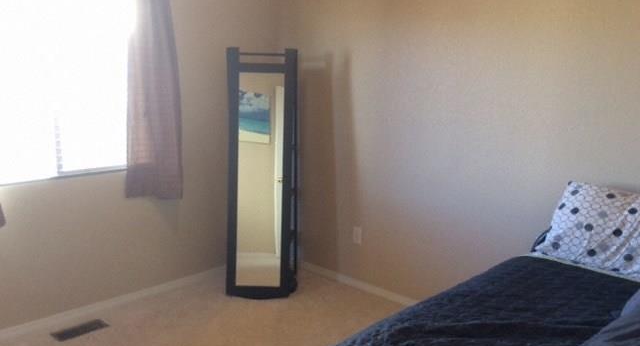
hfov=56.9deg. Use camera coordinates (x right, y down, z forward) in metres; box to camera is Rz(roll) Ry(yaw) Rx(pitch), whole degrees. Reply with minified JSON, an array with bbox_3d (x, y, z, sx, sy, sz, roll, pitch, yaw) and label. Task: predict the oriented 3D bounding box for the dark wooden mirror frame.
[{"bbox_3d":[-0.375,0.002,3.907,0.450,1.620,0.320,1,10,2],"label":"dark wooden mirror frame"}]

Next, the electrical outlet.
[{"bbox_3d":[0.254,0.433,4.043,0.072,0.116,0.010,10,14,42],"label":"electrical outlet"}]

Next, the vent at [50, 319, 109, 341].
[{"bbox_3d":[-1.376,0.900,3.400,0.136,0.012,0.286,10,14,42],"label":"vent"}]

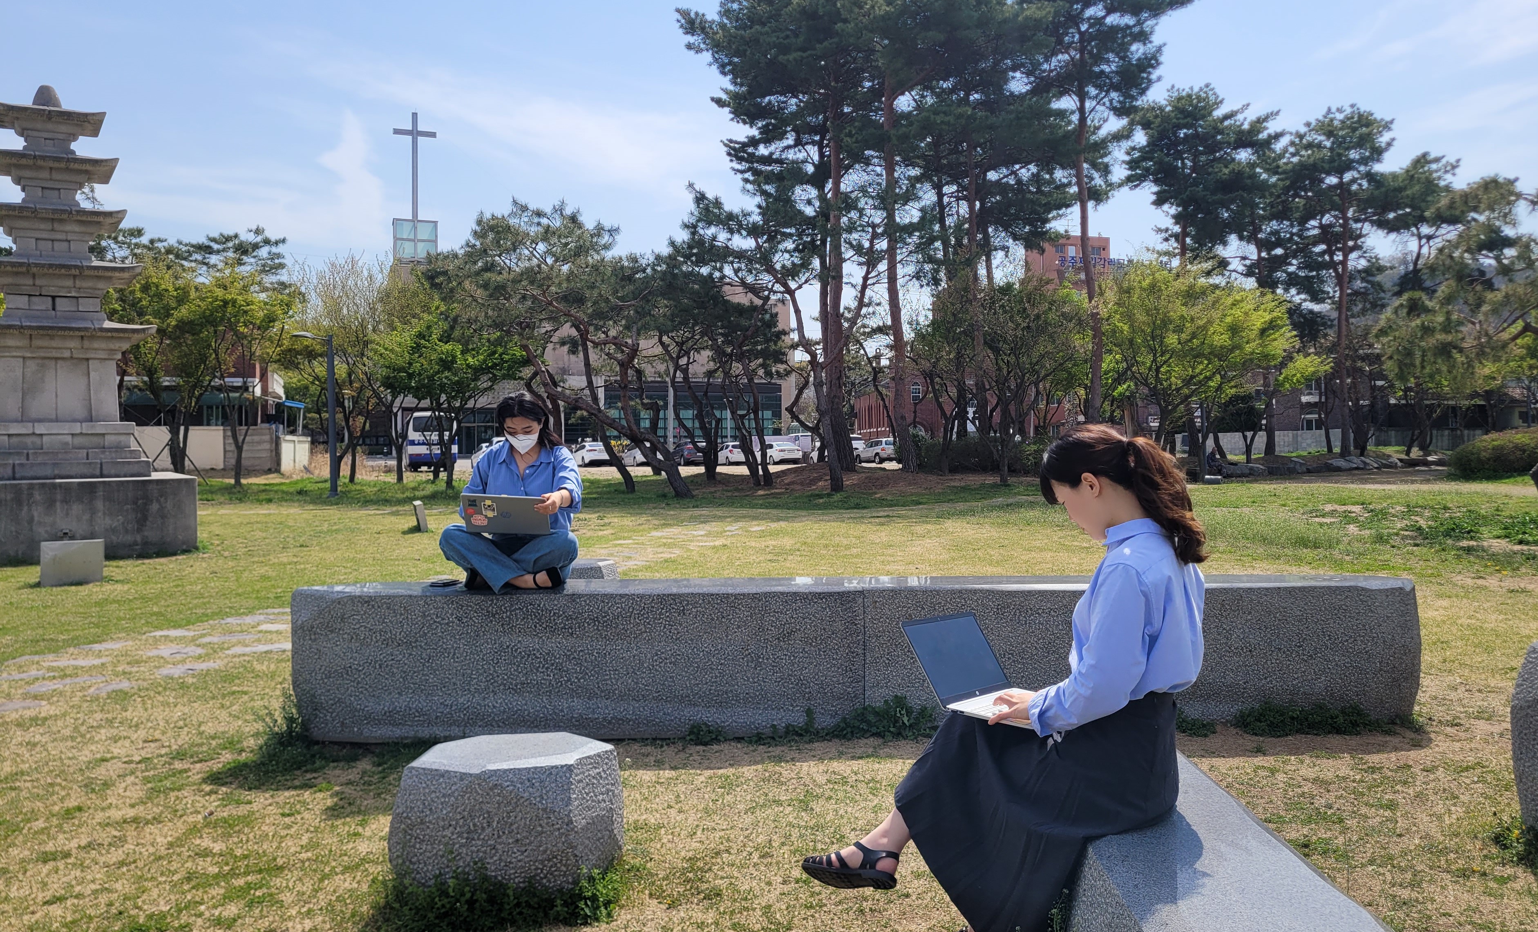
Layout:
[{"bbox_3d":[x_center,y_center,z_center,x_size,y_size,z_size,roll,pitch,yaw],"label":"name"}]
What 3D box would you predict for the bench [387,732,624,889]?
[{"bbox_3d":[-0.721,0.924,3.178,0.610,0.340,0.540,0,1,-11],"label":"bench"}]

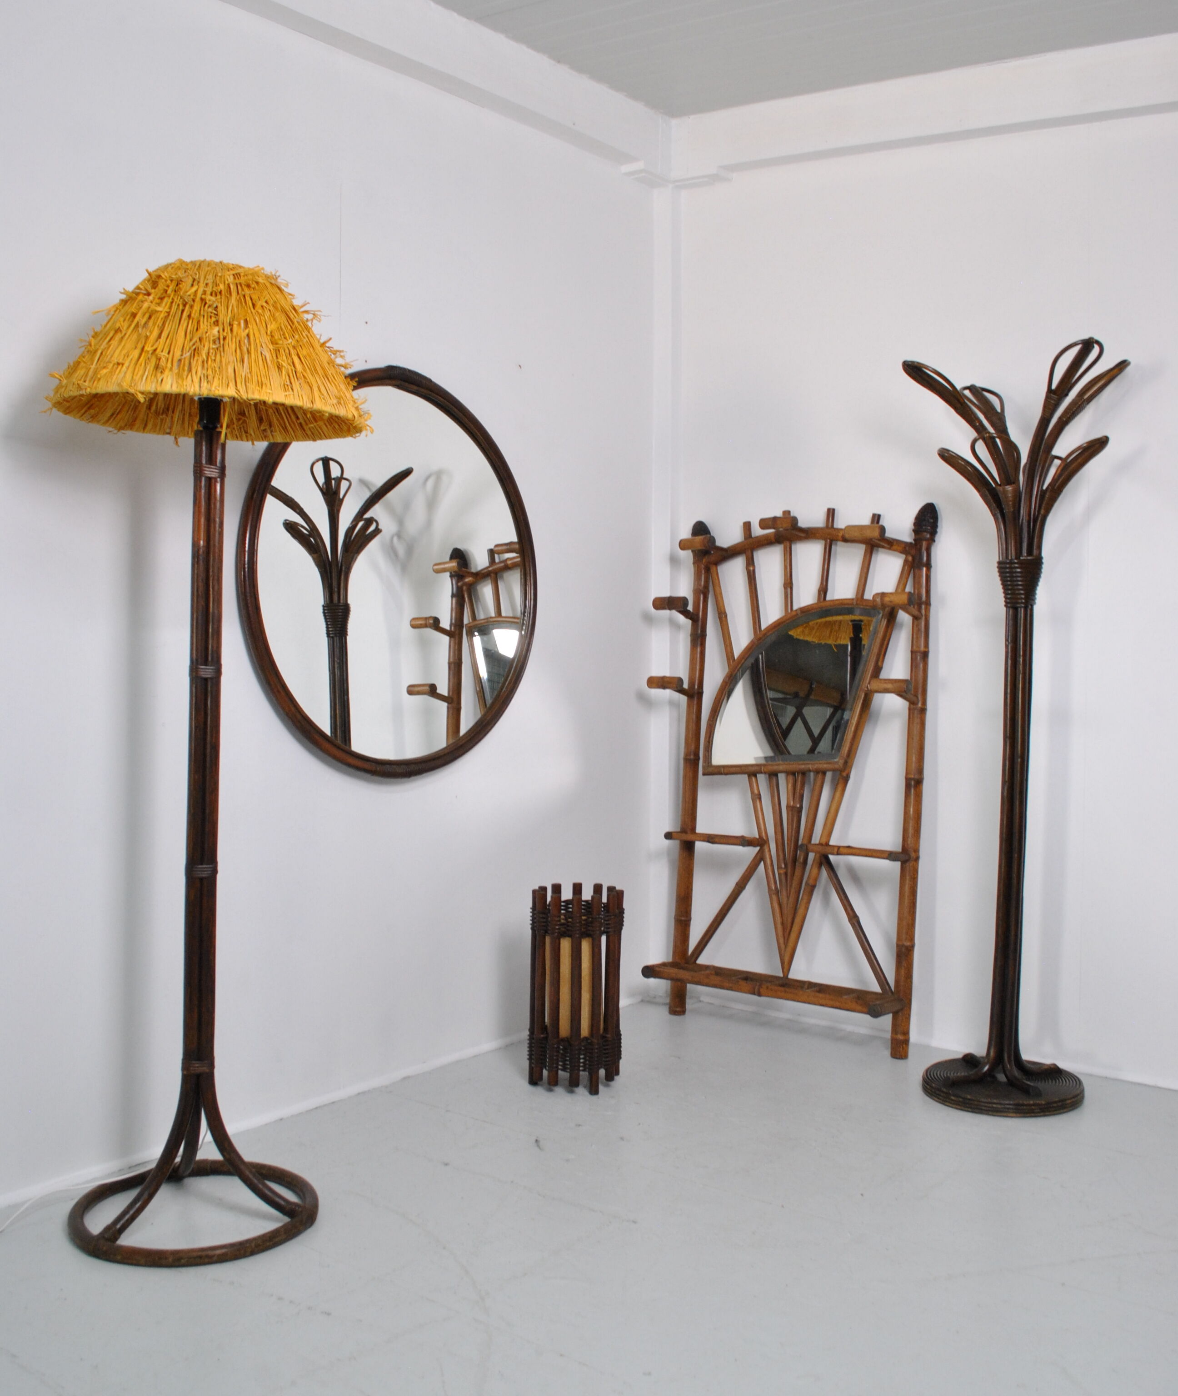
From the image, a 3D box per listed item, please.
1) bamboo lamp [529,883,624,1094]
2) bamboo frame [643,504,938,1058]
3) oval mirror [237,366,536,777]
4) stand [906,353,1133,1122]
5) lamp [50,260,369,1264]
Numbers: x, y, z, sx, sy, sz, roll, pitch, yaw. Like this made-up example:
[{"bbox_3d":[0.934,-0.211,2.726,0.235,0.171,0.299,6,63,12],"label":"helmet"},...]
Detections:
[{"bbox_3d":[-0.033,0.710,3.249,0.230,0.465,0.230,1,2,0],"label":"bamboo lamp"},{"bbox_3d":[0.549,0.199,3.656,0.810,1.475,0.175,2,-1,35],"label":"bamboo frame"},{"bbox_3d":[-0.454,-0.299,3.143,0.050,0.950,0.945,3,2,39],"label":"oval mirror"},{"bbox_3d":[1.008,0.072,3.175,0.550,1.750,0.550,2,3,18],"label":"stand"},{"bbox_3d":[-0.699,0.099,2.435,0.560,1.715,0.560,0,2,-16],"label":"lamp"}]

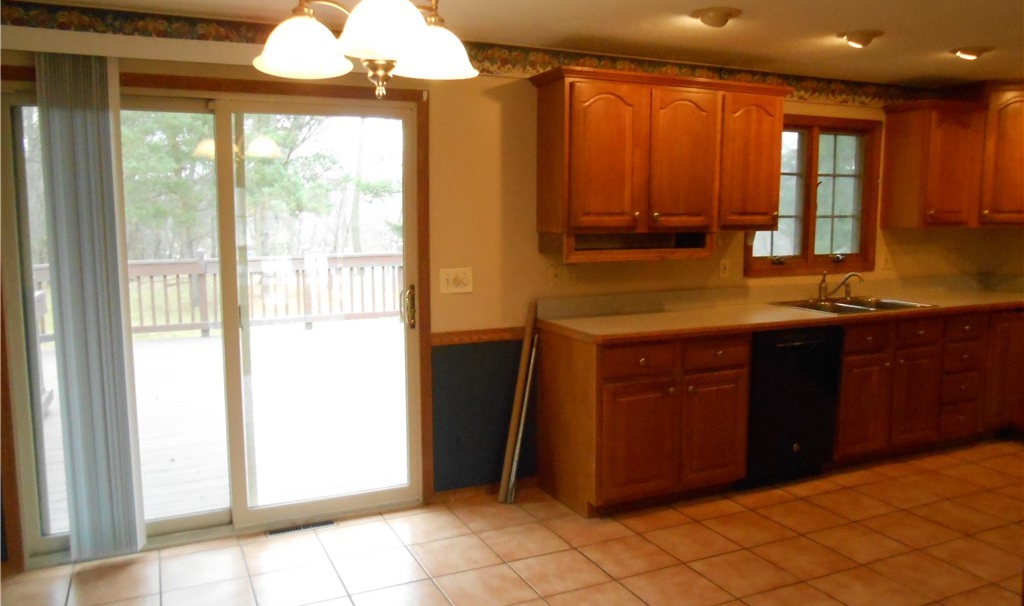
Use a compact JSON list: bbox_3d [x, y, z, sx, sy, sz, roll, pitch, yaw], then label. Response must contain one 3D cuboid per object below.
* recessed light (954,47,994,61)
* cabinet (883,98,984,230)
[{"bbox_3d":[2.415,-1.298,4.032,0.190,0.050,0.190,-3,8,-25],"label":"recessed light"},{"bbox_3d":[2.758,-0.884,5.021,0.560,0.775,0.335,-3,7,-25],"label":"cabinet"}]

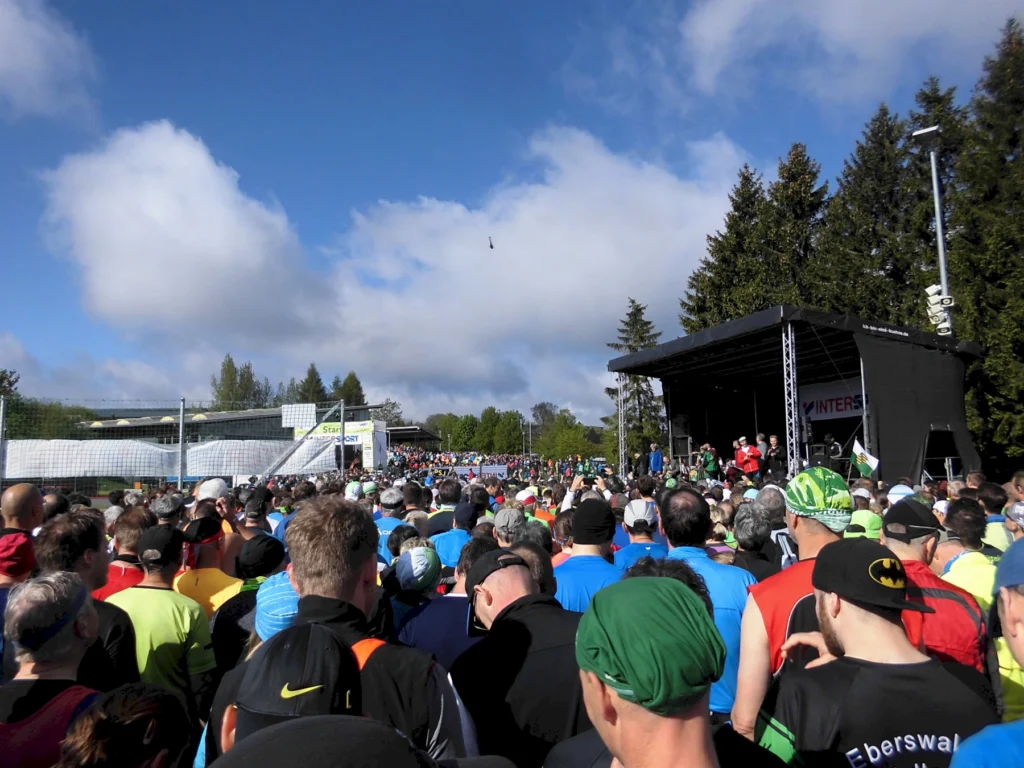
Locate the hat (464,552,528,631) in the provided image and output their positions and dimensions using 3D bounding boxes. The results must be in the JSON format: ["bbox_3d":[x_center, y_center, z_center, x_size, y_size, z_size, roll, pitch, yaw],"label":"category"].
[{"bbox_3d":[-0.054,0.580,2.150,0.178,0.150,0.265,4,-48,-35],"label":"hat"}]

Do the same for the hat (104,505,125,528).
[{"bbox_3d":[-3.085,1.034,6.000,0.180,0.140,0.240,-1,-7,3],"label":"hat"}]

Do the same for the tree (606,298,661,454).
[{"bbox_3d":[7.642,0.664,46.167,4.200,11.790,4.200,-1,-6,0],"label":"tree"}]

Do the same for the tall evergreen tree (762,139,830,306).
[{"bbox_3d":[13.880,-3.108,36.496,5.600,17.155,5.600,-1,-6,0],"label":"tall evergreen tree"}]

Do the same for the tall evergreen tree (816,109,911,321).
[{"bbox_3d":[14.934,-3.180,31.000,5.800,16.965,5.800,-1,-6,0],"label":"tall evergreen tree"}]

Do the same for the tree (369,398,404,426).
[{"bbox_3d":[-13.048,5.893,79.833,4.600,8.805,4.600,-1,-6,0],"label":"tree"}]

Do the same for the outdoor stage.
[{"bbox_3d":[8.051,1.482,24.318,6.000,5.660,10.406,1,-6,-17],"label":"outdoor stage"}]

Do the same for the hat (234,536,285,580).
[{"bbox_3d":[-1.040,0.717,3.195,0.190,0.180,0.225,-2,-6,10],"label":"hat"}]

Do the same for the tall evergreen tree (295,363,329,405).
[{"bbox_3d":[-23.453,4.884,90.152,6.300,14.950,6.300,-1,-6,0],"label":"tall evergreen tree"}]

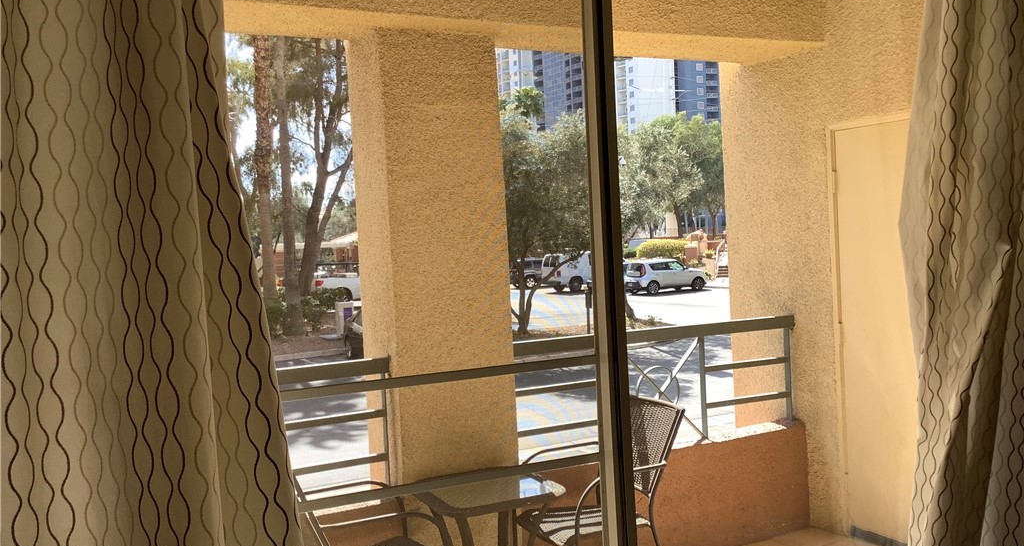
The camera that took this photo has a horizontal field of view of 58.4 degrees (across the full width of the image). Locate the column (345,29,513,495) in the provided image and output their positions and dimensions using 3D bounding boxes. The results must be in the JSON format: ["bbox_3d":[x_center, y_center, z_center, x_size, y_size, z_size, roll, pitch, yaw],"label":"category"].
[{"bbox_3d":[-0.333,0.211,4.018,0.520,2.448,0.402,-4,2,-27],"label":"column"}]

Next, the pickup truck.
[{"bbox_3d":[-6.650,0.485,44.500,5.800,2.000,2.000,-4,2,-22],"label":"pickup truck"}]

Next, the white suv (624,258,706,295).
[{"bbox_3d":[7.330,0.127,43.600,4.150,1.610,1.800,-4,2,-28],"label":"white suv"}]

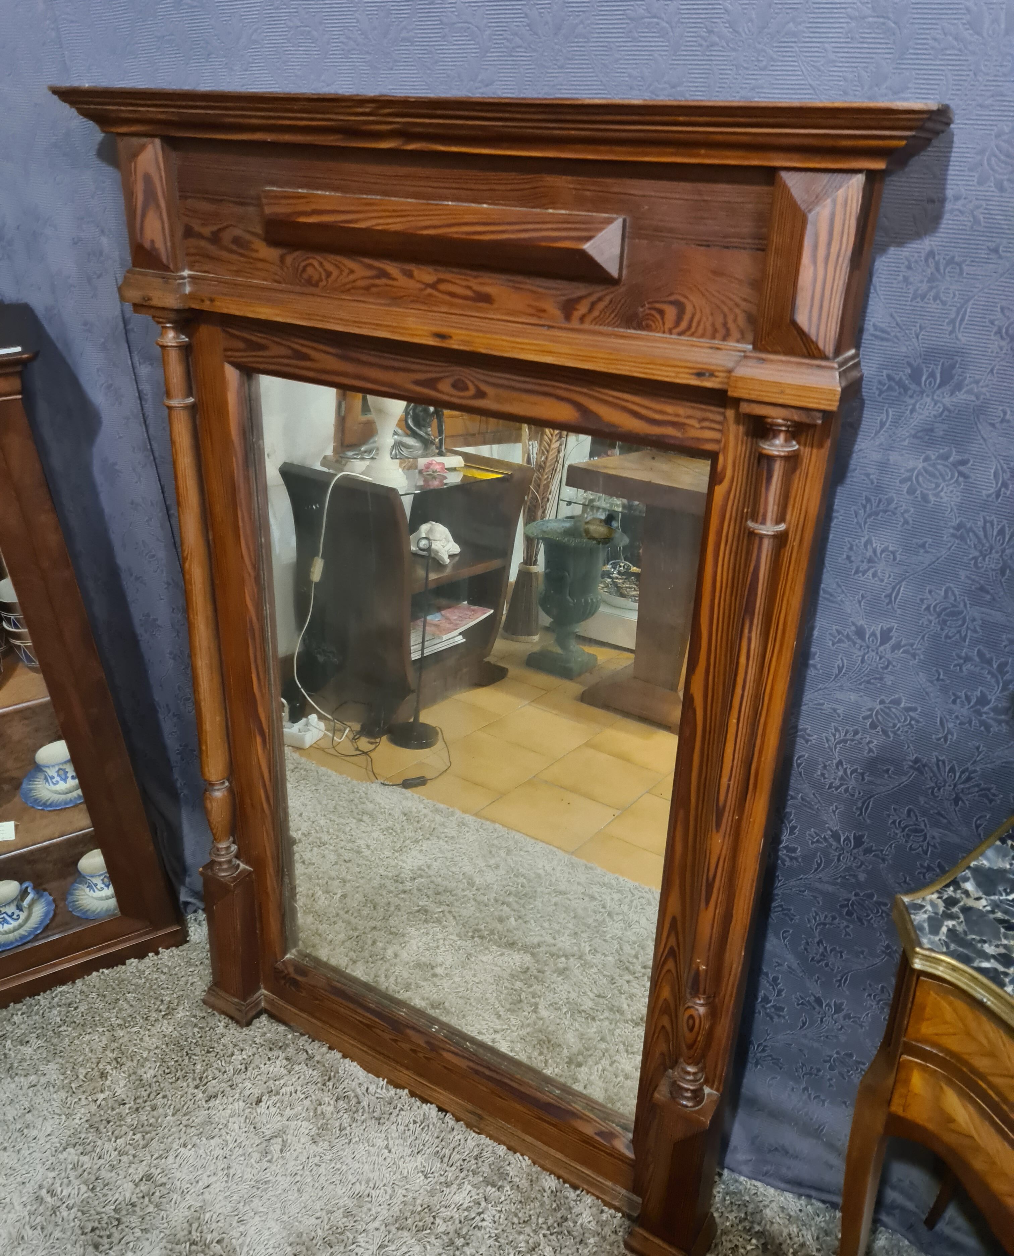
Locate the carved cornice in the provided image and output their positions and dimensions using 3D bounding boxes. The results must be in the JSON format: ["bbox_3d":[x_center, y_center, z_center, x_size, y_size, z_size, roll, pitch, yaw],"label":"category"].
[{"bbox_3d":[-0.091,-0.553,1.112,1.091,0.053,0.126,16,29,27],"label":"carved cornice"}]

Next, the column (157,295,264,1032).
[{"bbox_3d":[-0.495,0.143,1.720,0.110,1.302,0.096,16,29,27],"label":"column"}]

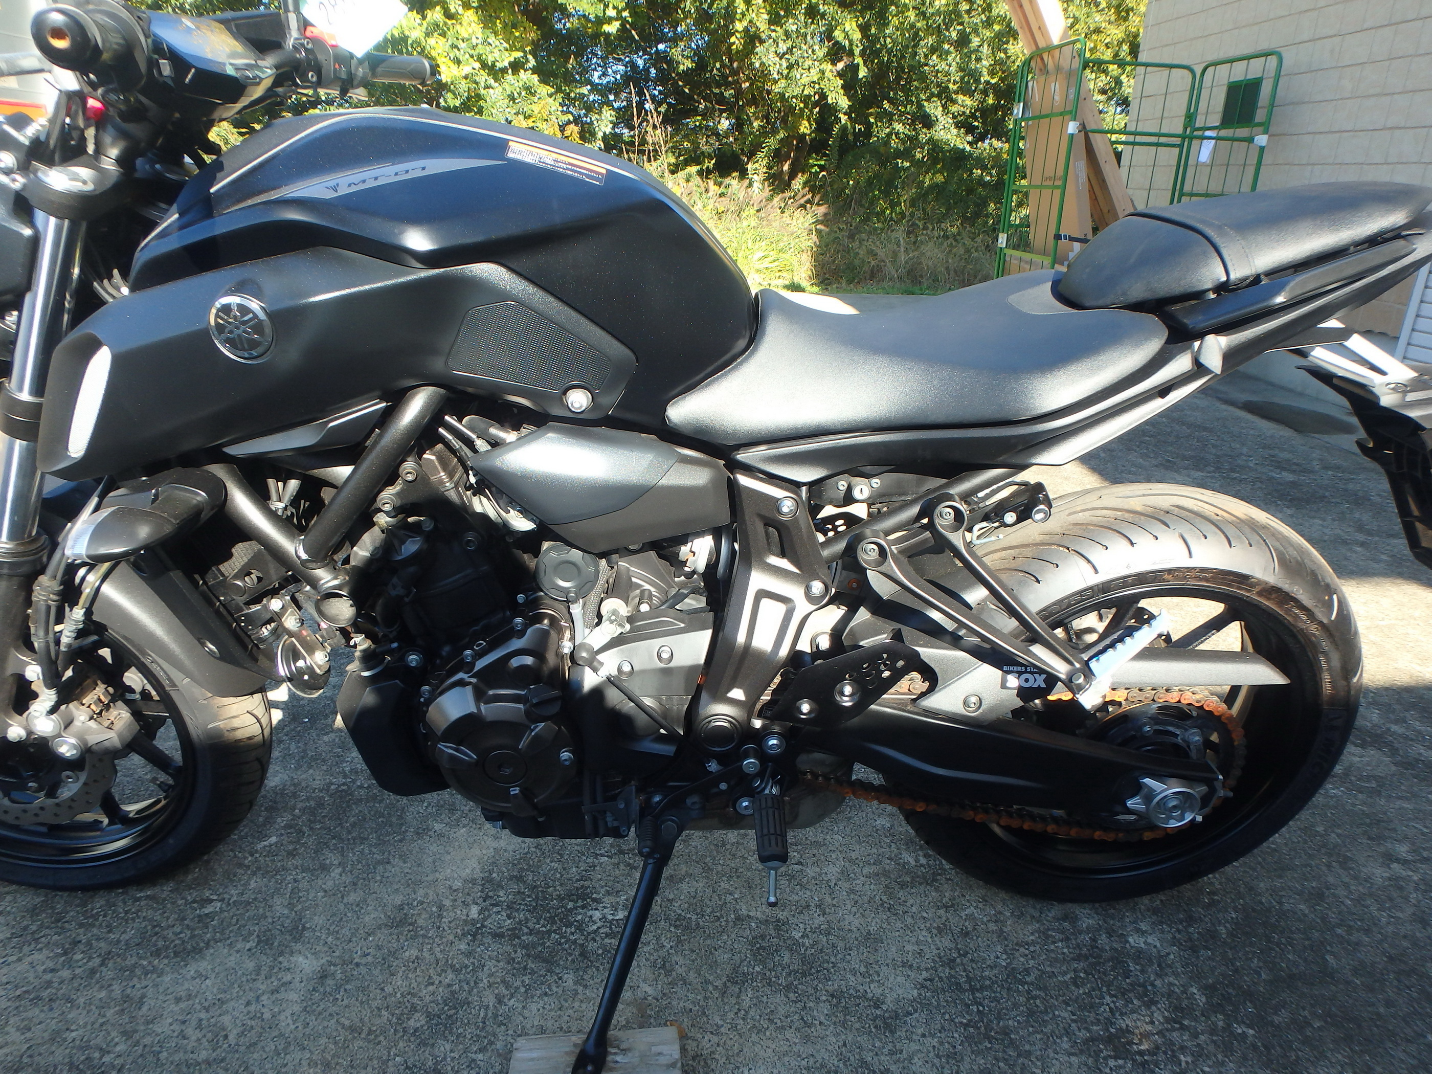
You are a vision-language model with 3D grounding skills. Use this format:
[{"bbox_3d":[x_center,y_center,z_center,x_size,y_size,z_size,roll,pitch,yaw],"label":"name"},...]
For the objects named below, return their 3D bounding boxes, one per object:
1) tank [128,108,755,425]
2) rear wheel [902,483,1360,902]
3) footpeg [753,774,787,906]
[{"bbox_3d":[-0.245,-0.283,0.897,0.579,0.292,0.322,0,26,-2],"label":"tank"},{"bbox_3d":[0.529,0.227,1.172,0.626,0.626,0.183,0,26,-2],"label":"rear wheel"},{"bbox_3d":[0.063,0.333,0.960,0.038,0.089,0.113,0,26,-2],"label":"footpeg"}]

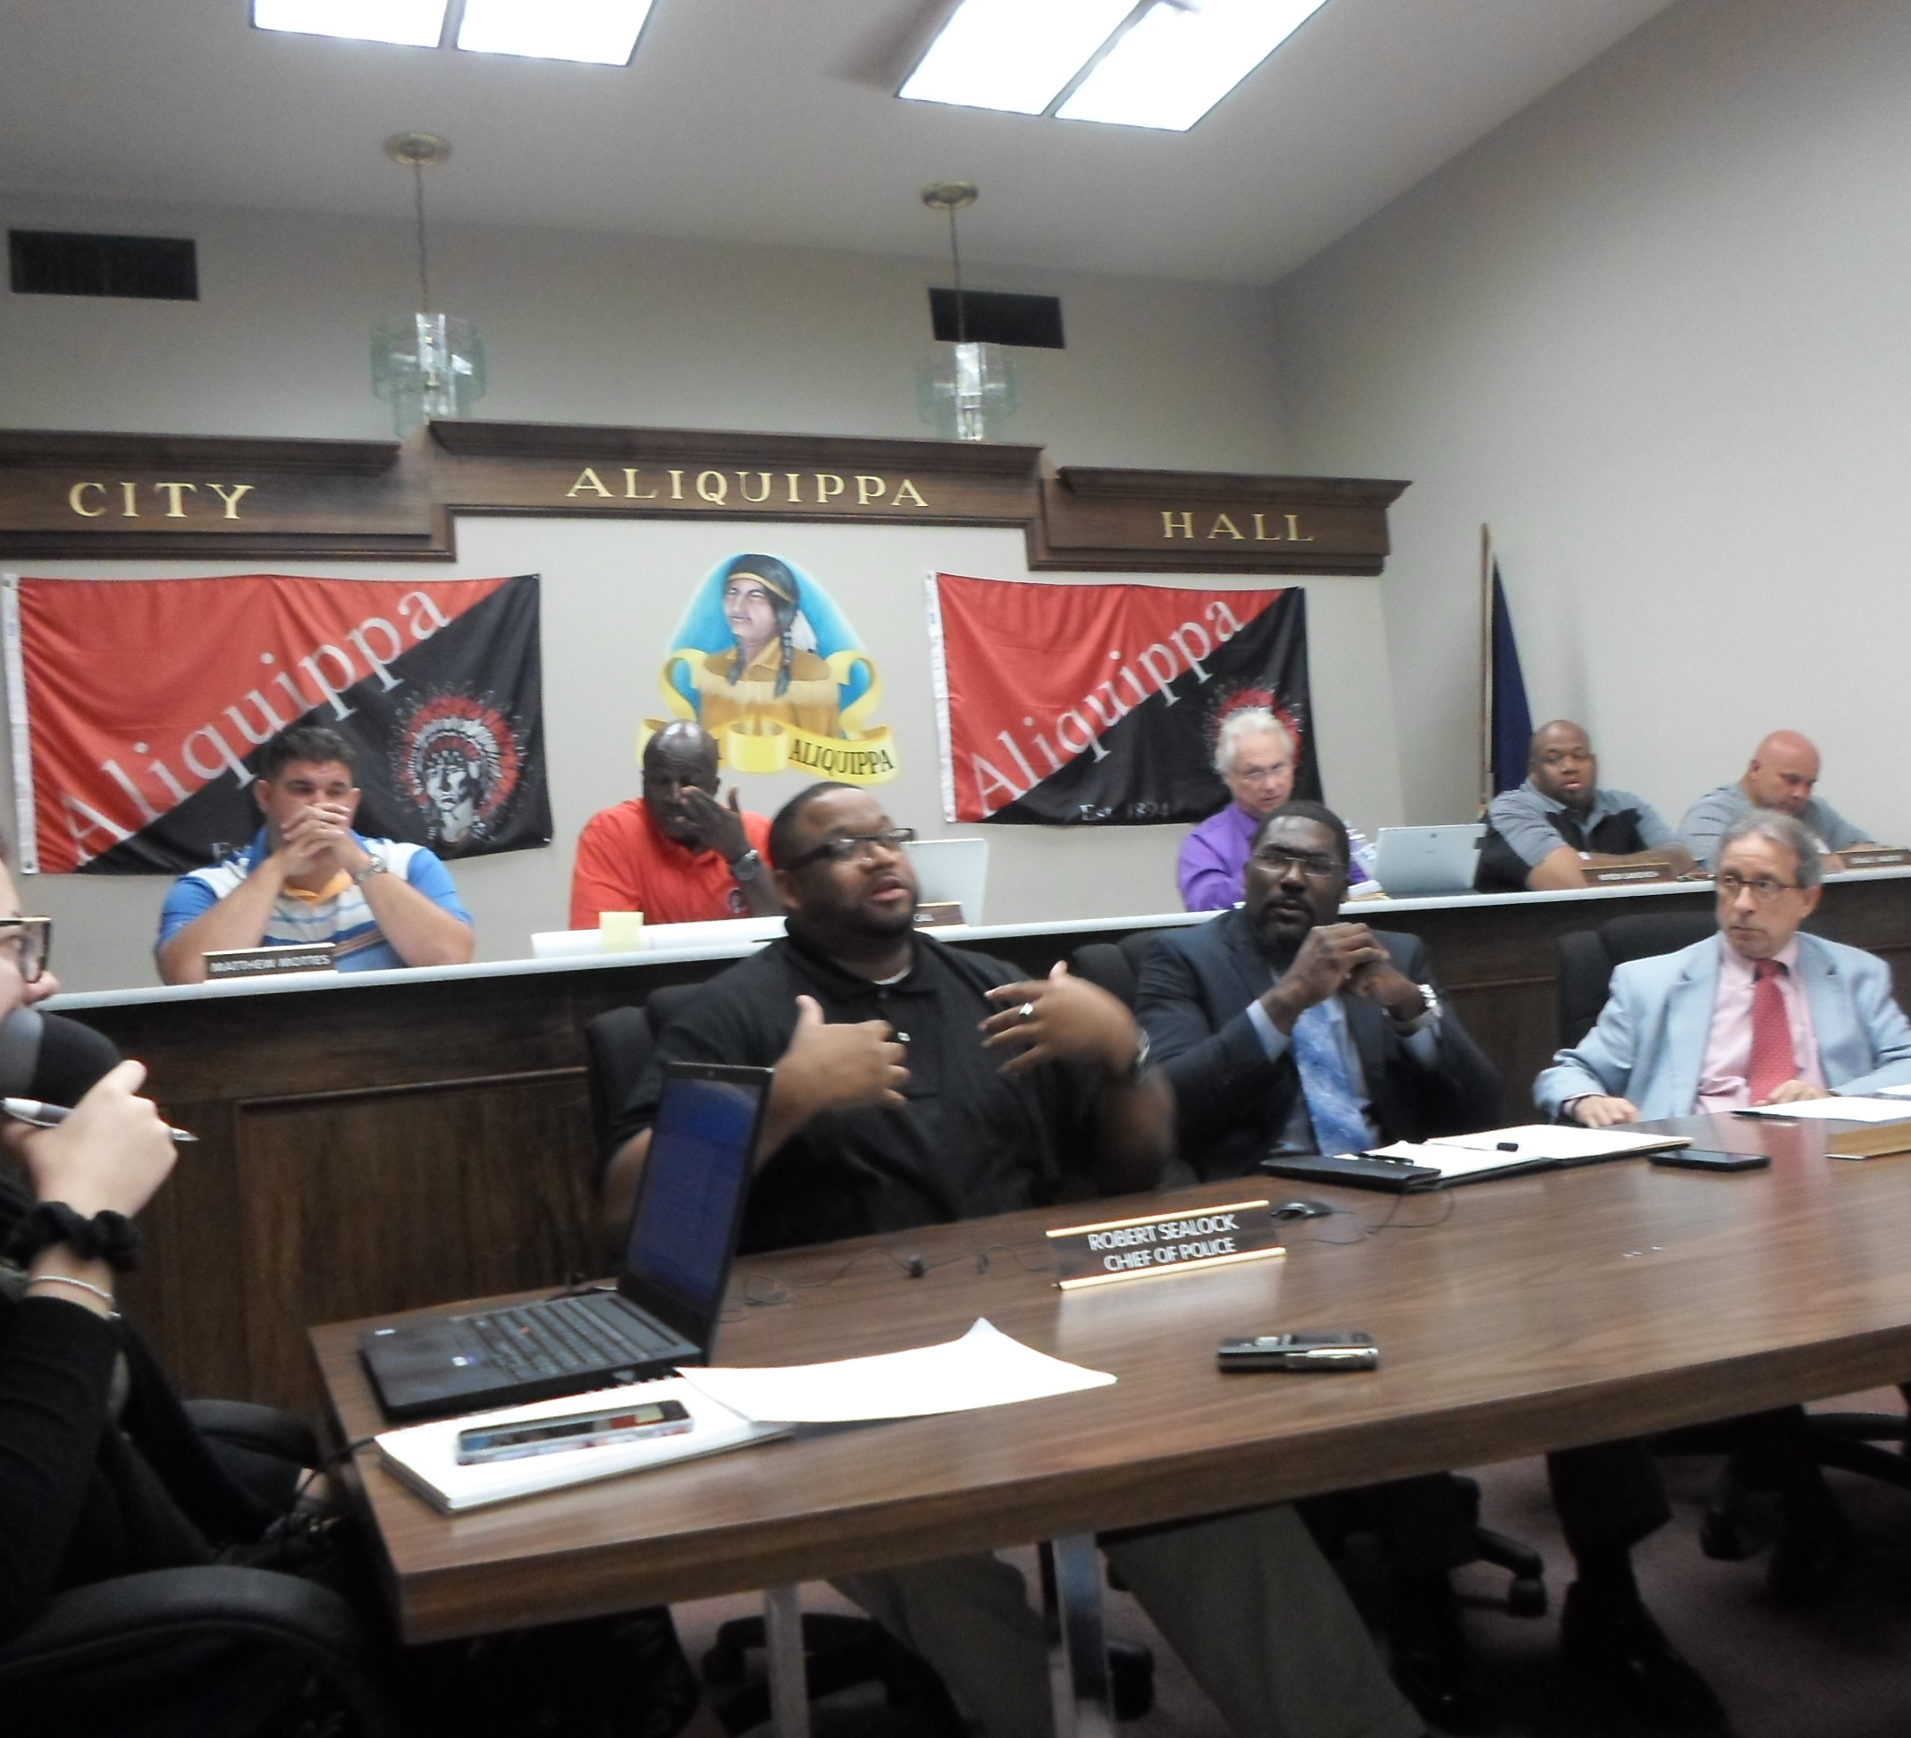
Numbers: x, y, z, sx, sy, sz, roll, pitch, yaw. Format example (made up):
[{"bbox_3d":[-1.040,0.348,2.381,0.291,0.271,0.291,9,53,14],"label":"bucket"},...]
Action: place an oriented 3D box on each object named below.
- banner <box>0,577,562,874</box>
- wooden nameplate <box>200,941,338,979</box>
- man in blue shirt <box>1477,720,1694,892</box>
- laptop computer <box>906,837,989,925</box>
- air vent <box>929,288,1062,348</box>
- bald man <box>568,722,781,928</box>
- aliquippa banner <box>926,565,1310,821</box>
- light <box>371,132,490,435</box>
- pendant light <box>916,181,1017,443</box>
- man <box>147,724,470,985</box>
[{"bbox_3d":[-2.084,-0.483,5.257,1.530,0.910,0.030,-3,-4,-19],"label":"banner"},{"bbox_3d":[-1.123,0.156,2.749,0.202,0.049,0.040,-3,-5,-20],"label":"wooden nameplate"},{"bbox_3d":[1.467,0.264,3.992,0.570,1.250,0.720,-4,-5,-10],"label":"man in blue shirt"},{"bbox_3d":[-0.118,0.039,3.371,0.310,0.190,0.270,-3,-4,-19],"label":"laptop computer"},{"bbox_3d":[0.199,-2.488,7.566,0.635,0.240,0.040,-3,-5,-20],"label":"air vent"},{"bbox_3d":[-0.517,0.331,3.326,0.540,1.270,0.750,-3,-4,-16],"label":"bald man"},{"bbox_3d":[0.661,-0.630,6.210,1.530,0.910,0.030,-3,-4,-19],"label":"aliquippa banner"},{"bbox_3d":[-1.922,-2.097,6.061,0.410,1.140,0.410,-3,-5,-20],"label":"light"},{"bbox_3d":[0.024,-2.059,6.382,0.385,1.054,0.385,-3,-4,-19],"label":"pendant light"},{"bbox_3d":[-1.138,0.370,3.054,0.540,1.270,0.740,-3,-5,-20],"label":"man"}]

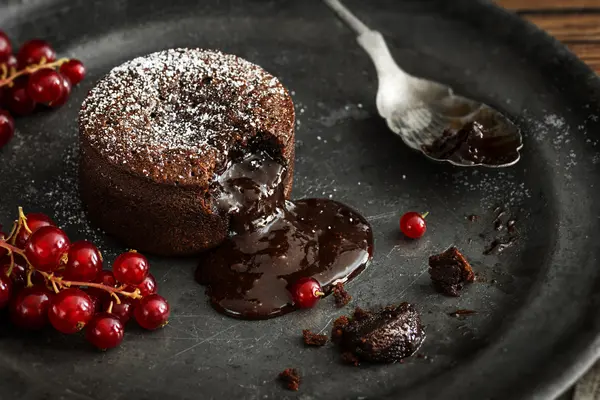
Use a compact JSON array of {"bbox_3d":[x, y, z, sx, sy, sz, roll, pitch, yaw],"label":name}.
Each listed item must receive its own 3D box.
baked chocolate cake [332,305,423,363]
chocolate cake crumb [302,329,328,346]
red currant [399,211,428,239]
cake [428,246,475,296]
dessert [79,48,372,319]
[{"bbox_3d":[0.025,0.042,0.715,0.028,0.011,0.015,-13,43,-15],"label":"baked chocolate cake"},{"bbox_3d":[0.005,0.044,0.718,0.008,0.004,0.005,10,42,11],"label":"chocolate cake crumb"},{"bbox_3d":[0.038,0.009,0.755,0.009,0.009,0.009,0,41,0],"label":"red currant"},{"bbox_3d":[0.050,0.023,0.737,0.013,0.011,0.011,17,44,18],"label":"cake"},{"bbox_3d":[-0.026,-0.008,0.754,0.073,0.035,0.108,-31,50,-31],"label":"dessert"}]

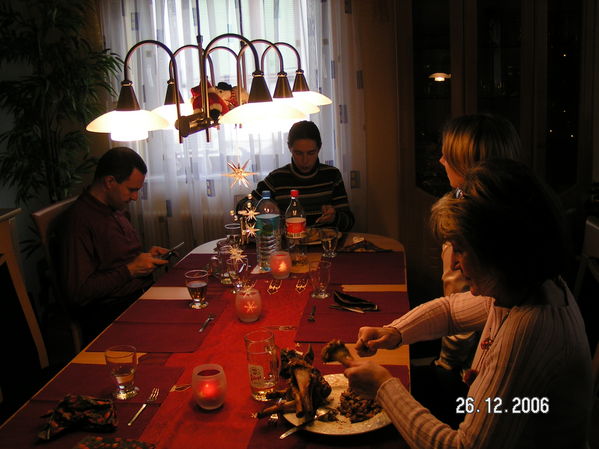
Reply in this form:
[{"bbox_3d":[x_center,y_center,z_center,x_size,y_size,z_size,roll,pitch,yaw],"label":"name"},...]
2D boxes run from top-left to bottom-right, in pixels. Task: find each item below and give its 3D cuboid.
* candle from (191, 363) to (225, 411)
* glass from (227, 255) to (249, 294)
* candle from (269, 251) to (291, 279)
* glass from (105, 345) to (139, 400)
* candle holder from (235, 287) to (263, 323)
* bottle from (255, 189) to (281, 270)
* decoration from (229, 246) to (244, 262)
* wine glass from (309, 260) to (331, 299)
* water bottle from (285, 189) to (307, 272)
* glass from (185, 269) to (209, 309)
[{"bbox_3d":[-0.217,0.386,1.562,0.080,0.090,0.080,-1,13,9],"label":"candle"},{"bbox_3d":[-0.222,0.181,2.376,0.077,0.116,0.077,-1,13,9],"label":"glass"},{"bbox_3d":[-0.077,0.167,2.671,0.088,0.095,0.088,-1,14,8],"label":"candle"},{"bbox_3d":[-0.478,0.396,1.747,0.084,0.122,0.084,-1,14,8],"label":"glass"},{"bbox_3d":[-0.162,0.258,2.089,0.081,0.090,0.081,-1,13,9],"label":"candle holder"},{"bbox_3d":[-0.130,0.030,2.762,0.097,0.325,0.097,-1,14,8],"label":"bottle"},{"bbox_3d":[-0.241,0.115,2.520,0.060,0.060,0.050,-1,14,8],"label":"decoration"},{"bbox_3d":[0.077,0.206,2.422,0.081,0.120,0.081,-1,14,8],"label":"wine glass"},{"bbox_3d":[-0.008,0.025,2.560,0.080,0.308,0.080,-1,13,9],"label":"water bottle"},{"bbox_3d":[-0.371,0.239,2.381,0.083,0.120,0.083,-1,14,8],"label":"glass"}]

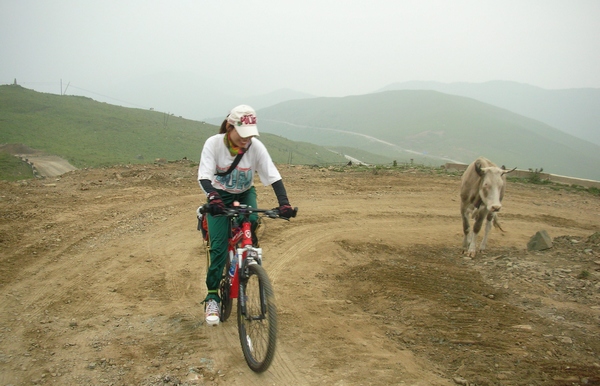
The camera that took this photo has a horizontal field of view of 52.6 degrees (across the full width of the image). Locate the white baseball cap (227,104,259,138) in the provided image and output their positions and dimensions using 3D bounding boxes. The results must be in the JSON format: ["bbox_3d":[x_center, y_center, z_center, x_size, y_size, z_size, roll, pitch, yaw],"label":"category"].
[{"bbox_3d":[-0.378,-0.480,4.020,0.180,0.150,0.265,-4,33,-33],"label":"white baseball cap"}]

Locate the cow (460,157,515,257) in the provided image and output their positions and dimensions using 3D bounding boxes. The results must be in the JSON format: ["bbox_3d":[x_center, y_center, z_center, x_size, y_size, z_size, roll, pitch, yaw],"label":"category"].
[{"bbox_3d":[2.354,0.133,7.700,0.560,1.170,1.800,2,7,17],"label":"cow"}]

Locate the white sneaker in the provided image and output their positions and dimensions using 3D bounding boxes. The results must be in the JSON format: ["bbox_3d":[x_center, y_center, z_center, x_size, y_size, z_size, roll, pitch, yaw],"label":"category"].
[{"bbox_3d":[-0.632,0.866,4.380,0.100,0.125,0.265,-2,7,-13],"label":"white sneaker"}]

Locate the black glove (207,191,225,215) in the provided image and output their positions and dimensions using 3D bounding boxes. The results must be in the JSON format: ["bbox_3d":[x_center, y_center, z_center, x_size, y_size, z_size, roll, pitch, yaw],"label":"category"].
[{"bbox_3d":[-0.542,0.064,3.900,0.110,0.140,0.140,-2,7,-20],"label":"black glove"}]

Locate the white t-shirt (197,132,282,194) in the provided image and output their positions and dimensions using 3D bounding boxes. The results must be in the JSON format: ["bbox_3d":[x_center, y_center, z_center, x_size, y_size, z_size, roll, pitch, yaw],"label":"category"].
[{"bbox_3d":[-0.423,-0.192,4.240,0.540,0.440,0.400,-2,7,-15],"label":"white t-shirt"}]

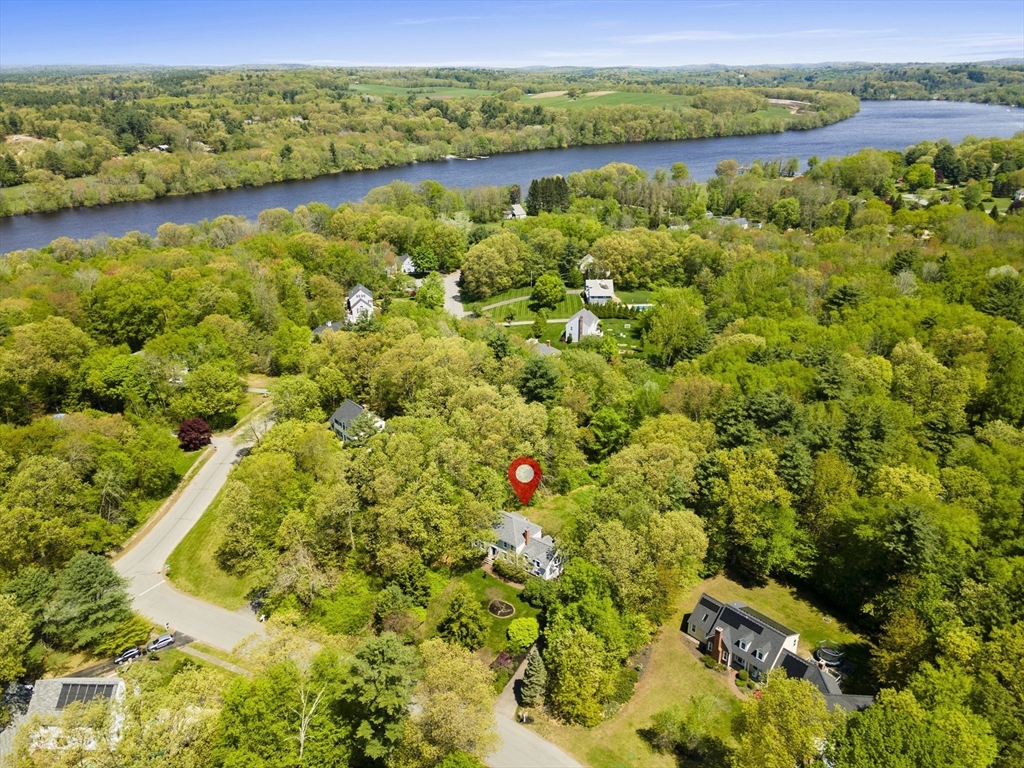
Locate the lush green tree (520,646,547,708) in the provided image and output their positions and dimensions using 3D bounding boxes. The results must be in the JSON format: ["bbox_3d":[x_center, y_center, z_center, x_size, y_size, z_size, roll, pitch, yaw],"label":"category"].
[{"bbox_3d":[3.340,45.680,110.380,4.660,11.100,4.660,0,24,0],"label":"lush green tree"}]

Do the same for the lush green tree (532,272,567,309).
[{"bbox_3d":[14.842,-35.917,281.487,13.190,17.120,13.190,1,24,3],"label":"lush green tree"}]

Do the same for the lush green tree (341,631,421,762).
[{"bbox_3d":[-17.810,44.210,97.370,10.370,24.460,10.370,0,24,0],"label":"lush green tree"}]

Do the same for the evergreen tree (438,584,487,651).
[{"bbox_3d":[-8.960,41.372,127.947,10.780,11.770,10.780,-2,24,-5],"label":"evergreen tree"}]

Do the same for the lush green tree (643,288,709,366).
[{"bbox_3d":[53.070,-18.090,230.980,20.870,25.420,20.870,0,24,0],"label":"lush green tree"}]

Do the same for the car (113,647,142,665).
[{"bbox_3d":[-68.700,48.410,126.860,4.600,1.600,1.850,-15,28,-30],"label":"car"}]

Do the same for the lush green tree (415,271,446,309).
[{"bbox_3d":[-32.543,-36.607,283.677,13.620,16.580,13.620,-3,24,-6],"label":"lush green tree"}]

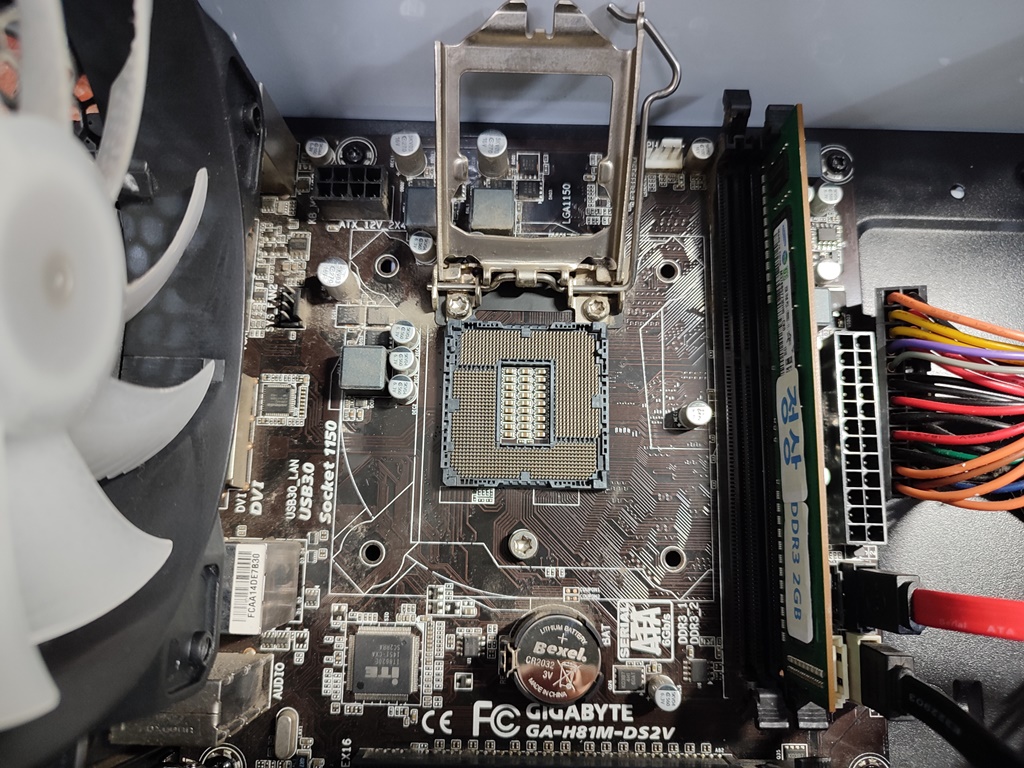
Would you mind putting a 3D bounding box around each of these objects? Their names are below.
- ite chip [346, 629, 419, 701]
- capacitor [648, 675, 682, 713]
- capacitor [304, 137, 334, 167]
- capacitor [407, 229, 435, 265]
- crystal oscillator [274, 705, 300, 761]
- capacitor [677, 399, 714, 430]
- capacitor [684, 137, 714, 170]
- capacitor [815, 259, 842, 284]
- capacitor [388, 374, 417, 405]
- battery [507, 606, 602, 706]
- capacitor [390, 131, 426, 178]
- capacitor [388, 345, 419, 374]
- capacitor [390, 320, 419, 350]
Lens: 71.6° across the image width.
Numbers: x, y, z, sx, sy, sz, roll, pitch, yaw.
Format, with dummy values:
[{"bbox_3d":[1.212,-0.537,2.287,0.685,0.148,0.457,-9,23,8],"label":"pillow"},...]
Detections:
[{"bbox_3d":[-0.031,0.068,0.172,0.016,0.002,0.016,1,80,0],"label":"ite chip"},{"bbox_3d":[0.036,0.073,0.167,0.006,0.009,0.006,1,80,0],"label":"capacitor"},{"bbox_3d":[-0.052,-0.062,0.192,0.006,0.006,0.006,1,80,0],"label":"capacitor"},{"bbox_3d":[-0.024,-0.036,0.187,0.006,0.007,0.006,1,80,0],"label":"capacitor"},{"bbox_3d":[-0.053,0.083,0.167,0.005,0.004,0.011,1,80,0],"label":"crystal oscillator"},{"bbox_3d":[0.046,0.008,0.179,0.006,0.008,0.006,1,80,0],"label":"capacitor"},{"bbox_3d":[0.051,-0.062,0.192,0.006,0.007,0.006,1,80,0],"label":"capacitor"},{"bbox_3d":[0.082,-0.029,0.187,0.006,0.005,0.006,1,80,0],"label":"capacitor"},{"bbox_3d":[-0.028,0.001,0.180,0.006,0.008,0.006,1,80,0],"label":"capacitor"},{"bbox_3d":[0.011,0.065,0.170,0.021,0.004,0.021,1,80,0],"label":"battery"},{"bbox_3d":[-0.028,-0.062,0.189,0.008,0.011,0.008,1,80,0],"label":"capacitor"},{"bbox_3d":[-0.028,-0.006,0.182,0.006,0.007,0.006,1,80,0],"label":"capacitor"},{"bbox_3d":[-0.028,-0.013,0.183,0.006,0.007,0.006,1,80,0],"label":"capacitor"}]

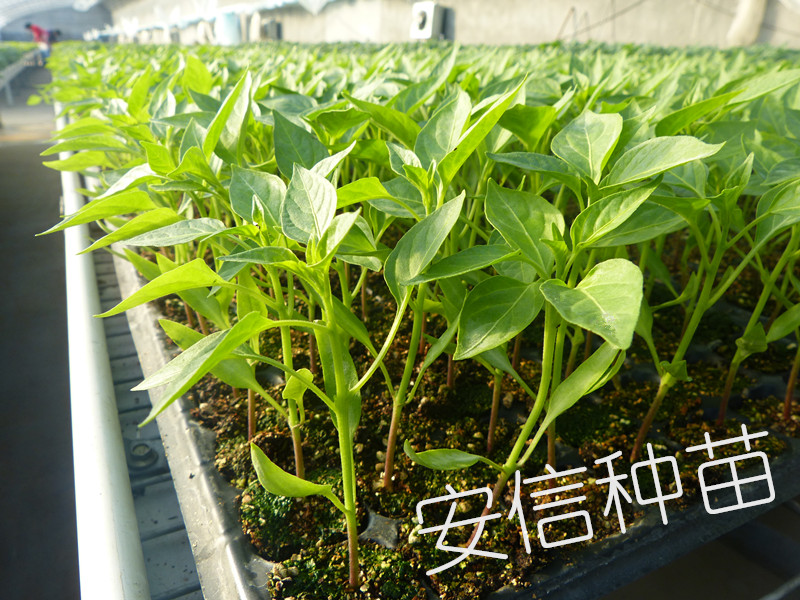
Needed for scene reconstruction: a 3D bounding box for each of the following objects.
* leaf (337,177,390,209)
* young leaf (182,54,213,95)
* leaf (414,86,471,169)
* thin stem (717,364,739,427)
[{"bbox_3d":[-0.019,-0.044,0.248,0.035,0.009,0.020,1,24,27],"label":"leaf"},{"bbox_3d":[-0.151,-0.168,0.447,0.020,0.007,0.040,-20,69,-6],"label":"young leaf"},{"bbox_3d":[0.013,-0.054,0.186,0.019,0.006,0.030,7,66,4],"label":"leaf"},{"bbox_3d":[0.143,0.041,0.262,0.003,0.032,0.003,-1,23,0],"label":"thin stem"}]

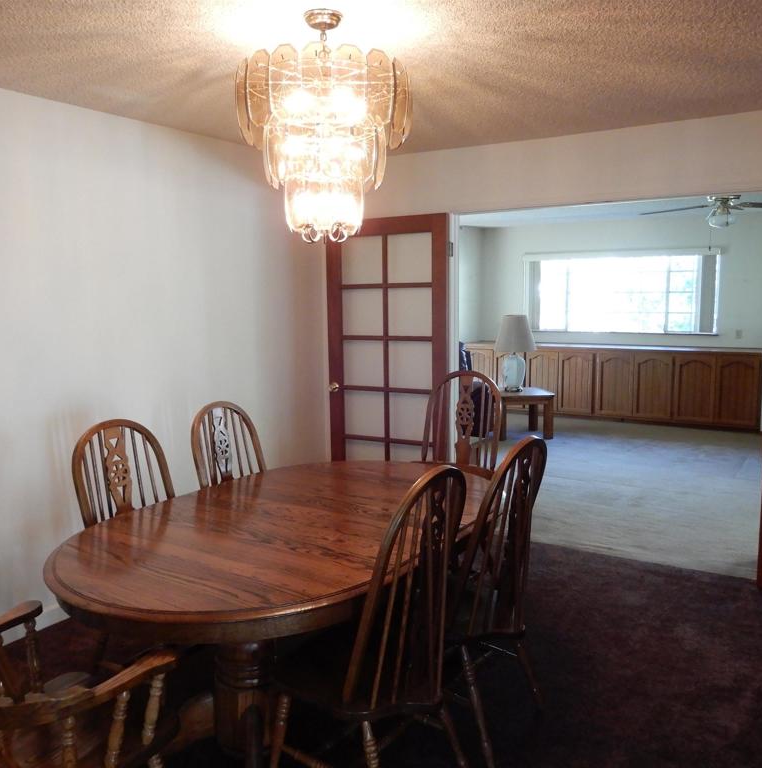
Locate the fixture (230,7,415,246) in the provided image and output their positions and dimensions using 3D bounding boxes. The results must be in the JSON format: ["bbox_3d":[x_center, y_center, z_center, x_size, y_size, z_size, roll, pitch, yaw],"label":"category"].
[{"bbox_3d":[-0.176,-0.828,2.319,0.575,0.710,0.575,-1,8,-4],"label":"fixture"}]

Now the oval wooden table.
[{"bbox_3d":[-0.281,0.851,2.630,1.180,0.760,1.770,3,9,28],"label":"oval wooden table"}]

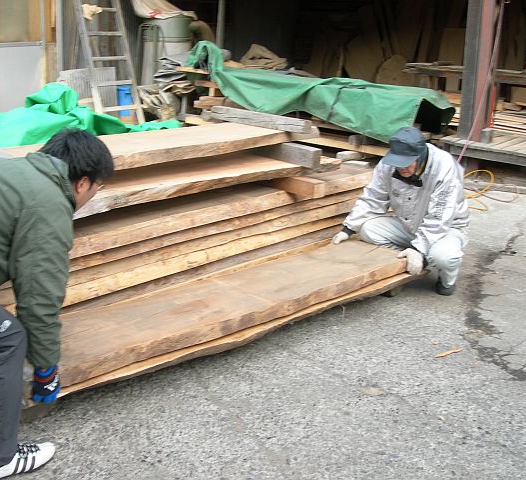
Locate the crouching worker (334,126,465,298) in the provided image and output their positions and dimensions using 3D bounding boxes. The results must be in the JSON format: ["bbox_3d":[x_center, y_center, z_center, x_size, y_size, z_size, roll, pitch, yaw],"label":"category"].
[{"bbox_3d":[0.871,-0.204,4.420,0.700,0.950,0.680,15,22,40],"label":"crouching worker"}]

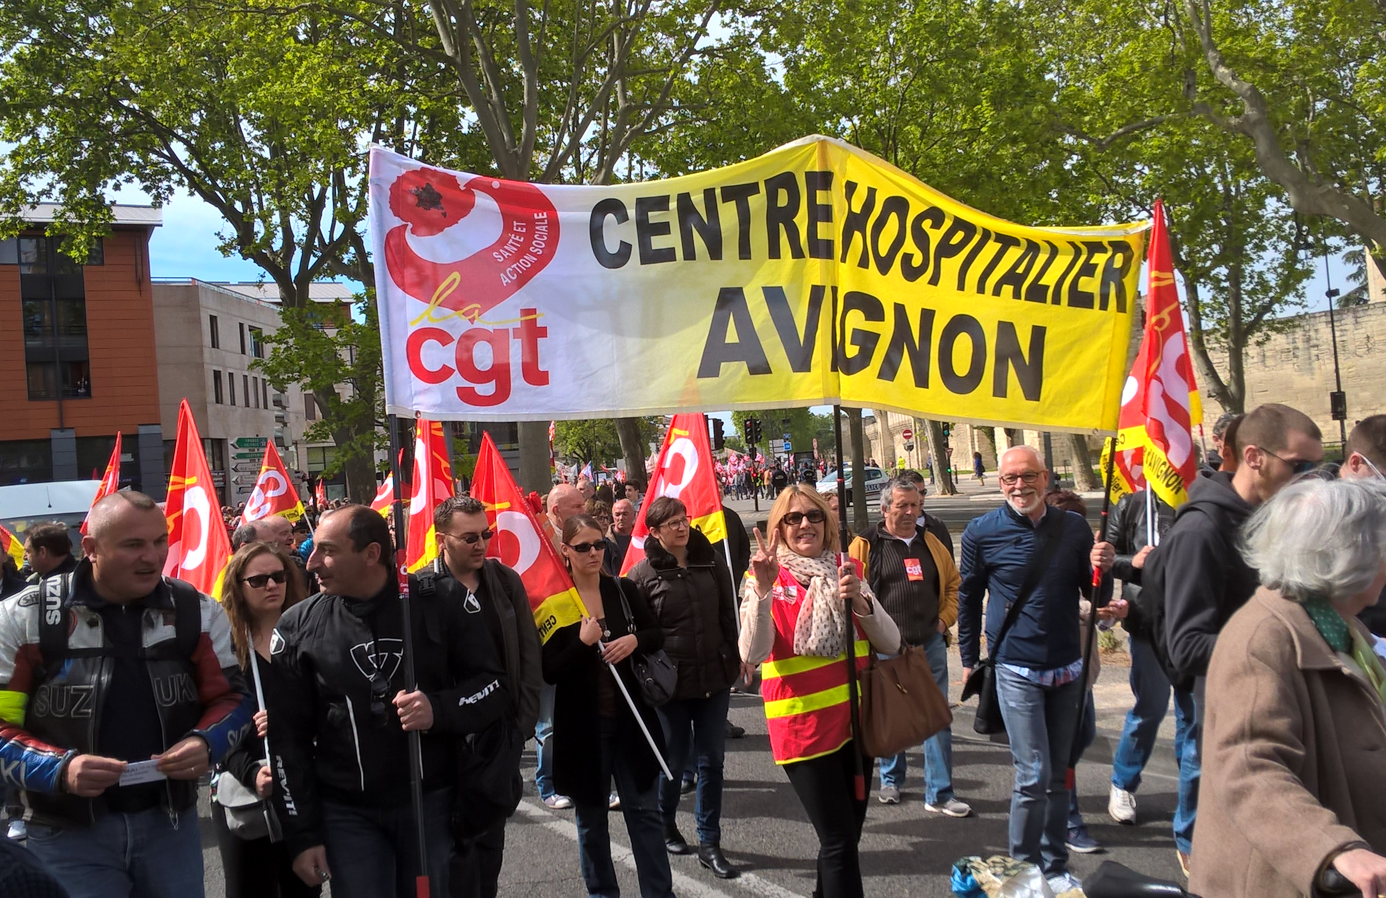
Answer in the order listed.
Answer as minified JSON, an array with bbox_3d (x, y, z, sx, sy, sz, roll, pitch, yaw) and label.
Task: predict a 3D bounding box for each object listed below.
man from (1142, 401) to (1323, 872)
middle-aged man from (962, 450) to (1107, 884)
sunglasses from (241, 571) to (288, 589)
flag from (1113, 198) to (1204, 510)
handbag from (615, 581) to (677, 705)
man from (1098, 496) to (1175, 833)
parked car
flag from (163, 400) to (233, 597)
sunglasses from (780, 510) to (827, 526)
[{"bbox_3d":[1.266,0.780,2.893,0.500,1.770,0.520,-5,-1,18],"label":"man"},{"bbox_3d":[1.316,0.832,4.977,0.560,1.720,0.420,-5,-1,13],"label":"middle-aged man"},{"bbox_3d":[-1.436,0.441,4.400,0.145,0.045,0.130,-4,-1,-33],"label":"sunglasses"},{"bbox_3d":[1.893,-0.389,5.350,0.400,1.300,0.300,-5,-1,12],"label":"flag"},{"bbox_3d":[-0.187,0.775,5.250,0.270,0.510,0.150,-4,-1,-30],"label":"handbag"},{"bbox_3d":[1.927,0.781,5.498,0.550,1.740,0.450,-5,-1,17],"label":"man"},{"bbox_3d":[6.397,1.531,52.000,1.750,1.480,4.150,-5,-1,30],"label":"parked car"},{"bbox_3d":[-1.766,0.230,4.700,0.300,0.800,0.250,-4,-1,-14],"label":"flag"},{"bbox_3d":[0.398,0.244,4.680,0.150,0.048,0.130,-5,-1,3],"label":"sunglasses"}]

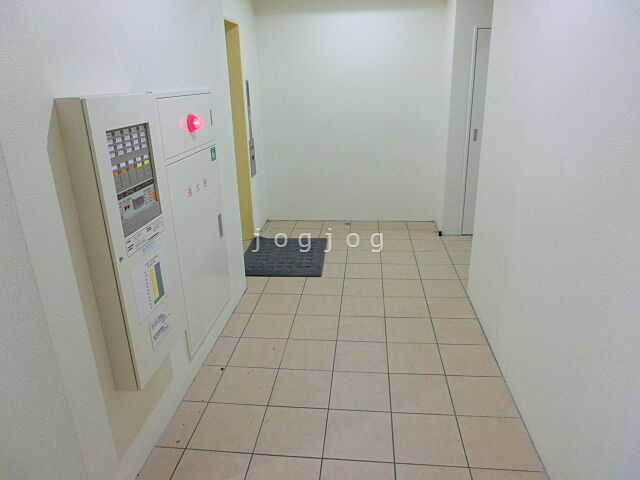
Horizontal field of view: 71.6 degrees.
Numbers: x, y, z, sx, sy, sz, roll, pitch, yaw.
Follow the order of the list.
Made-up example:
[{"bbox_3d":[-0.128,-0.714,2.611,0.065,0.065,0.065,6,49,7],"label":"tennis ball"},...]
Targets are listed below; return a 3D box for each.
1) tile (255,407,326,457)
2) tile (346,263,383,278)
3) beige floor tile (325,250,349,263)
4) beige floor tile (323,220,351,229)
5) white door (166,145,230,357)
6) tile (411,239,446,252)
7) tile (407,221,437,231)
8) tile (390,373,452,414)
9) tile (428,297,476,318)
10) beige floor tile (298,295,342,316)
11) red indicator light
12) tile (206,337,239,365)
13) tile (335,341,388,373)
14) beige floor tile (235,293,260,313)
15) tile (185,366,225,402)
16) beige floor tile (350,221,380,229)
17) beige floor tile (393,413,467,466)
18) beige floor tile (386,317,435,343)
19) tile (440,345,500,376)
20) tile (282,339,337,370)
[{"bbox_3d":[-0.123,0.885,2.054,0.300,0.010,0.300,1,20,6],"label":"tile"},{"bbox_3d":[0.361,0.260,3.682,0.298,0.010,0.298,0,20,6],"label":"tile"},{"bbox_3d":[0.093,0.152,3.990,0.298,0.010,0.298,1,20,6],"label":"beige floor tile"},{"bbox_3d":[0.185,-0.158,4.830,0.298,0.010,0.298,1,20,6],"label":"beige floor tile"},{"bbox_3d":[-0.668,0.031,2.529,0.030,1.028,0.713,0,20,6],"label":"white door"},{"bbox_3d":[1.028,0.063,4.206,0.299,0.010,0.299,0,20,6],"label":"tile"},{"bbox_3d":[1.080,-0.150,4.732,0.296,0.010,0.296,0,20,6],"label":"tile"},{"bbox_3d":[0.504,0.775,2.244,0.296,0.010,0.296,0,20,6],"label":"tile"},{"bbox_3d":[0.909,0.478,3.101,0.300,0.012,0.300,0,20,6],"label":"tile"},{"bbox_3d":[0.000,0.461,3.148,0.296,0.010,0.296,0,20,6],"label":"beige floor tile"},{"bbox_3d":[-0.635,-0.603,2.291,0.062,0.087,0.087,0,20,6],"label":"red indicator light"},{"bbox_3d":[-0.576,0.665,2.647,0.132,0.010,0.297,0,20,6],"label":"tile"},{"bbox_3d":[0.240,0.679,2.579,0.299,0.010,0.299,0,20,6],"label":"tile"},{"bbox_3d":[-0.514,0.458,3.207,0.132,0.010,0.297,0,20,6],"label":"beige floor tile"},{"bbox_3d":[-0.612,0.776,2.385,0.138,0.010,0.299,0,20,6],"label":"tile"},{"bbox_3d":[0.484,-0.155,4.796,0.296,0.010,0.296,0,20,6],"label":"beige floor tile"},{"bbox_3d":[0.473,0.879,1.964,0.296,0.010,0.296,0,20,6],"label":"beige floor tile"},{"bbox_3d":[0.566,0.570,2.807,0.297,0.010,0.297,0,20,6],"label":"beige floor tile"},{"bbox_3d":[0.830,0.675,2.495,0.291,0.010,0.297,0,20,6],"label":"tile"},{"bbox_3d":[-0.061,0.676,2.622,0.300,0.010,0.300,1,20,6],"label":"tile"}]

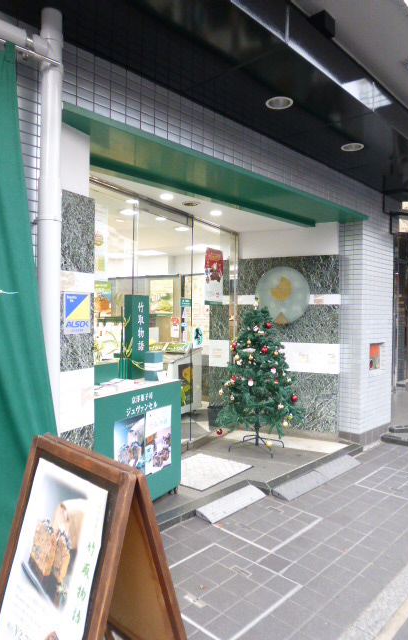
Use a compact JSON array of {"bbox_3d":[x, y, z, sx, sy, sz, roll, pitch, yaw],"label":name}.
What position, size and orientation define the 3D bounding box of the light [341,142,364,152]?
[{"bbox_3d":[1.191,-1.391,3.546,0.184,0.040,0.184,0,1,0],"label":"light"}]

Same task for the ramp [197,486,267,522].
[{"bbox_3d":[0.213,1.337,3.253,0.169,0.046,0.616,1,1,44],"label":"ramp"}]

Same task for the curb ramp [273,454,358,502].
[{"bbox_3d":[1.007,1.331,3.810,0.159,0.046,1.182,1,1,44],"label":"curb ramp"}]

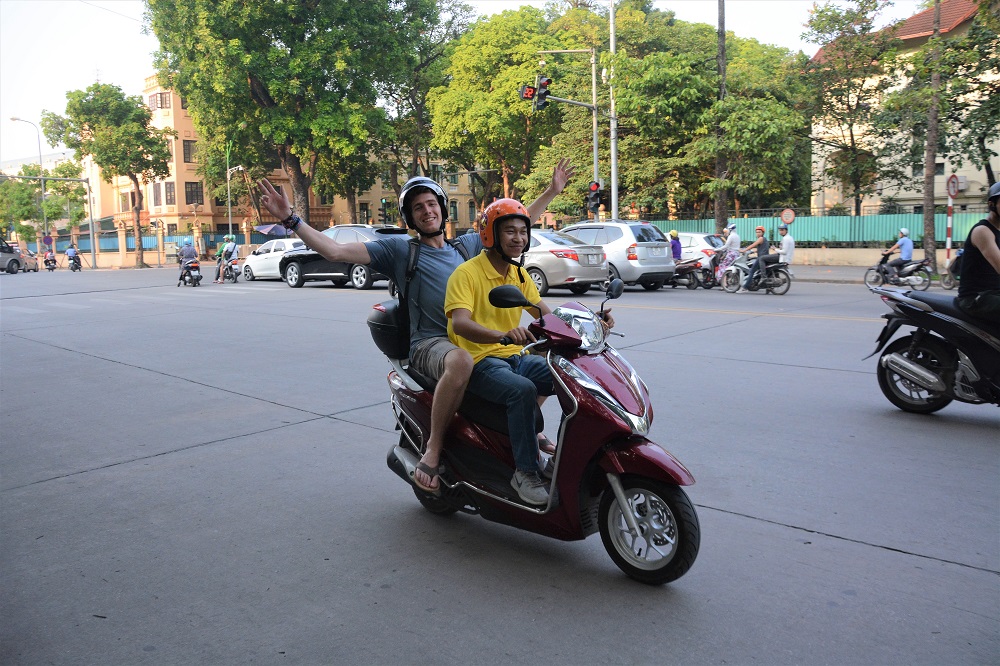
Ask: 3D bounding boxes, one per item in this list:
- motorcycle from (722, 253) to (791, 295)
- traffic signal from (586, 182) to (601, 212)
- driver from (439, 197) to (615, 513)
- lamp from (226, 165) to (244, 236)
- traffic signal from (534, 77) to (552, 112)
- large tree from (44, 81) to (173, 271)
[{"bbox_3d":[6.166,-1.456,17.934,0.680,1.060,1.900,-8,10,-44],"label":"motorcycle"},{"bbox_3d":[3.554,-5.151,28.500,0.400,1.150,0.360,-8,10,-44],"label":"traffic signal"},{"bbox_3d":[0.087,0.054,3.440,0.660,1.330,0.700,5,9,39],"label":"driver"},{"bbox_3d":[-16.645,-7.554,47.000,1.250,6.200,0.350,2,8,23],"label":"lamp"},{"bbox_3d":[1.377,-7.667,24.000,0.380,1.100,0.420,7,11,44],"label":"traffic signal"},{"bbox_3d":[-20.314,-8.265,39.000,6.700,9.500,6.700,-1,8,0],"label":"large tree"}]

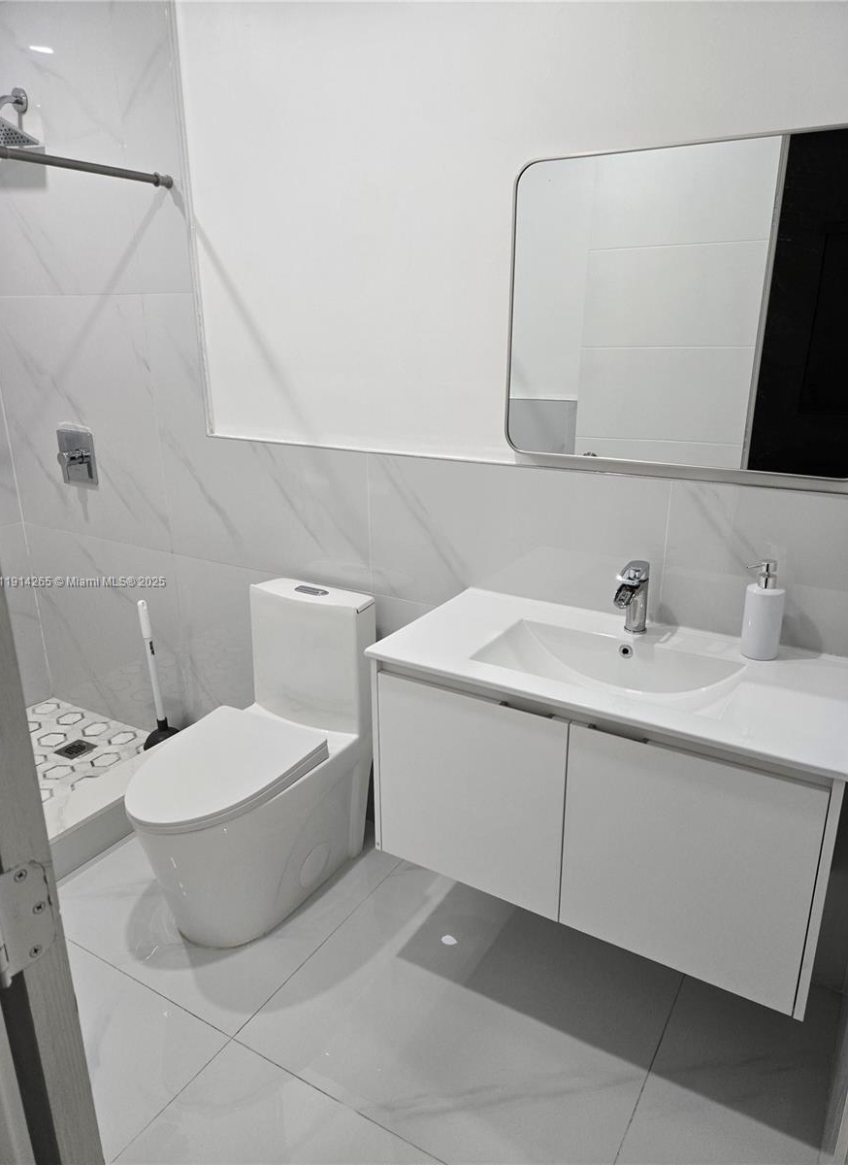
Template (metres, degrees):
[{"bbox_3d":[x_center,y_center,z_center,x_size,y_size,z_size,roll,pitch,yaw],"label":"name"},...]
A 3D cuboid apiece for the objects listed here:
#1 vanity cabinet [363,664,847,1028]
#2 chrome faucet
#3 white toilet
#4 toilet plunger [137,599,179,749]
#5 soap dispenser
[{"bbox_3d":[0.395,0.400,1.681,0.894,0.478,0.472,11,21,30],"label":"vanity cabinet"},{"bbox_3d":[0.453,0.046,1.677,0.050,0.155,0.140,11,21,30],"label":"chrome faucet"},{"bbox_3d":[-0.481,0.473,2.057,0.390,0.757,0.720,11,21,30],"label":"white toilet"},{"bbox_3d":[-0.944,0.342,2.722,0.140,0.595,0.140,8,20,30],"label":"toilet plunger"},{"bbox_3d":[0.685,0.053,1.575,0.097,0.203,0.074,-7,19,-21],"label":"soap dispenser"}]

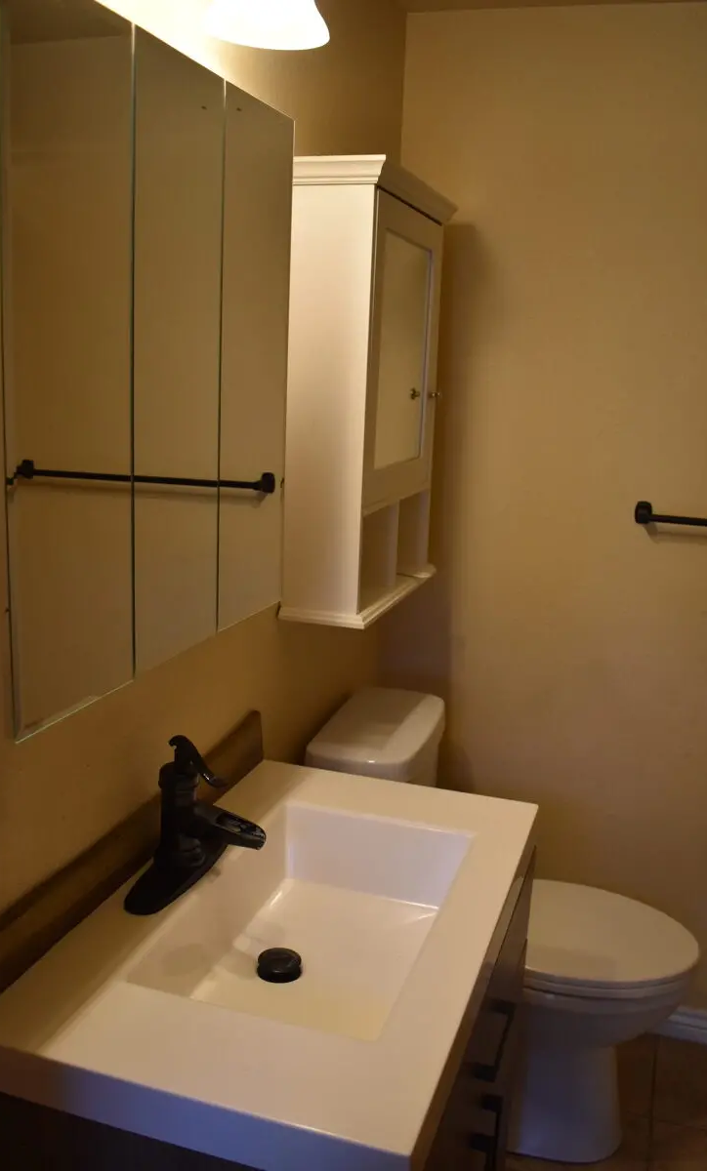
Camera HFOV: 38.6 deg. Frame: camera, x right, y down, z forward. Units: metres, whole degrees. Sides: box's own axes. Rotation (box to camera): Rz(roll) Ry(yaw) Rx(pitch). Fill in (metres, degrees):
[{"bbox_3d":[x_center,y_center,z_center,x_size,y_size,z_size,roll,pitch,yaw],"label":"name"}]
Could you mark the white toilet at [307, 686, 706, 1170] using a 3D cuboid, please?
[{"bbox_3d":[0.314,0.719,2.103,0.767,0.819,0.425,6,13,17],"label":"white toilet"}]

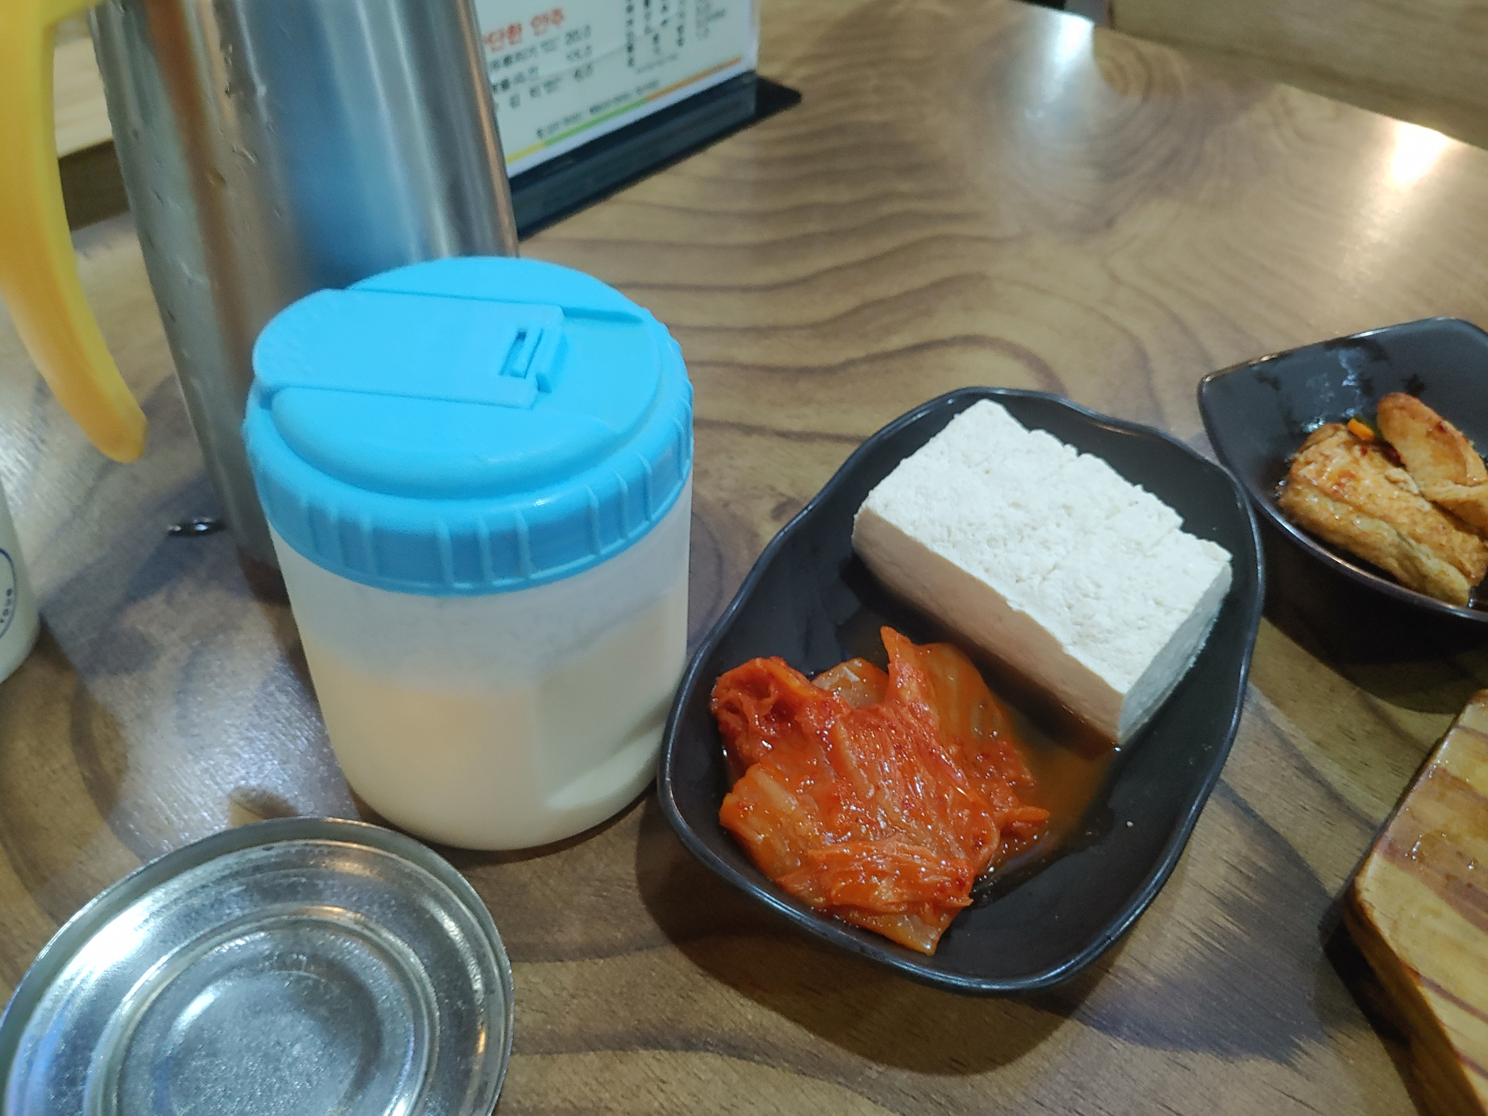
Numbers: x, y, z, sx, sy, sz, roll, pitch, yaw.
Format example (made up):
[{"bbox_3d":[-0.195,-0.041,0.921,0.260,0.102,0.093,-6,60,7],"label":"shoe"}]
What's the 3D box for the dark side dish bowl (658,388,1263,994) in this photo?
[{"bbox_3d":[0.066,0.026,0.306,0.127,0.032,0.209,22,46,17],"label":"dark side dish bowl"}]

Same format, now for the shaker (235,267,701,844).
[{"bbox_3d":[-0.059,0.000,0.264,0.092,0.115,0.091,5,44,1],"label":"shaker"}]

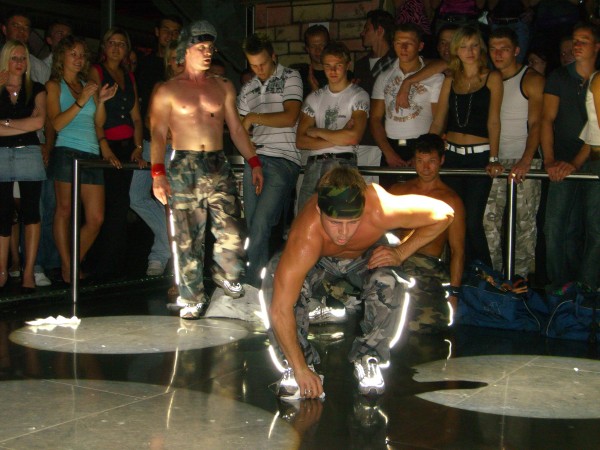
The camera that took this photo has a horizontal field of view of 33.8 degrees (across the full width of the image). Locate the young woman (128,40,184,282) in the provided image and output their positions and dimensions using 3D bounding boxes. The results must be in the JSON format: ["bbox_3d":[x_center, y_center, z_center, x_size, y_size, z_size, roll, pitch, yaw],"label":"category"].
[{"bbox_3d":[-1.002,-0.528,7.100,0.500,1.830,0.360,1,3,-11],"label":"young woman"}]

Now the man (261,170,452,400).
[{"bbox_3d":[0.241,0.208,4.150,0.750,0.890,0.820,1,3,5],"label":"man"}]

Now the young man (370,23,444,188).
[{"bbox_3d":[0.701,-0.423,6.500,0.500,1.790,0.360,2,3,9],"label":"young man"}]

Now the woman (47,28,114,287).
[{"bbox_3d":[-1.482,-0.425,6.700,0.440,1.660,0.400,0,3,-24],"label":"woman"}]

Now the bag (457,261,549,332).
[{"bbox_3d":[1.199,0.409,5.880,0.580,0.370,0.360,2,3,16],"label":"bag"}]

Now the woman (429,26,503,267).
[{"bbox_3d":[1.072,-0.375,6.400,0.460,1.720,0.340,2,3,7],"label":"woman"}]

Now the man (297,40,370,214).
[{"bbox_3d":[0.199,-0.292,6.250,0.500,1.690,0.440,1,3,2],"label":"man"}]

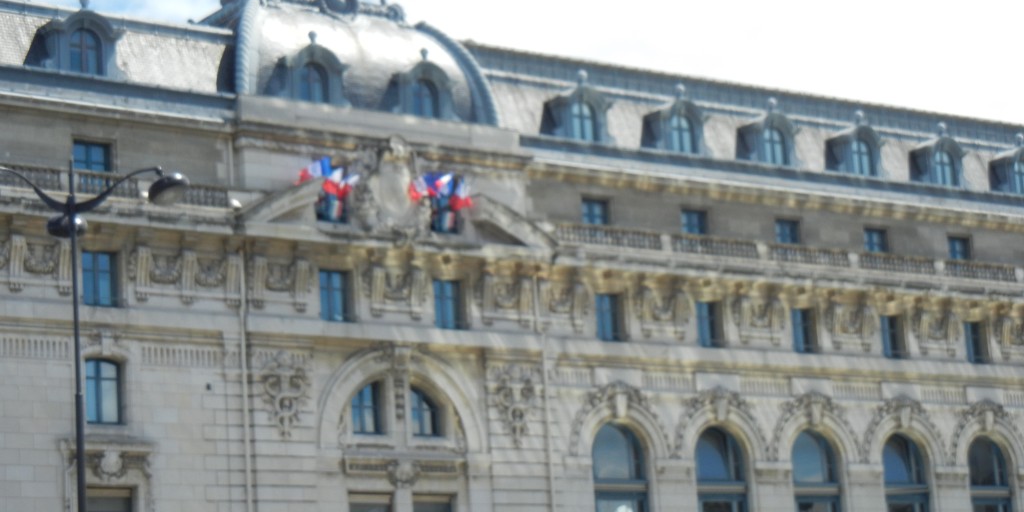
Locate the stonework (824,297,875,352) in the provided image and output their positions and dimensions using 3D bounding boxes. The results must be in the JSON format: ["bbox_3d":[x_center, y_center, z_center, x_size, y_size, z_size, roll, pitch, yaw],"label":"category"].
[{"bbox_3d":[11.717,2.382,79.049,1.950,1.800,0.500,5,-15,-34],"label":"stonework"}]

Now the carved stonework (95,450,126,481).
[{"bbox_3d":[-11.512,6.002,65.130,0.877,0.818,0.350,5,-15,-35],"label":"carved stonework"}]

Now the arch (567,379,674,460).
[{"bbox_3d":[3.780,5.915,82.276,4.700,2.810,0.550,5,-16,-34],"label":"arch"}]

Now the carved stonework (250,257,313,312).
[{"bbox_3d":[-7.618,0.877,75.260,2.100,1.700,0.550,5,-16,-34],"label":"carved stonework"}]

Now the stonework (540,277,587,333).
[{"bbox_3d":[1.638,1.639,75.626,1.560,1.754,0.500,5,-15,-35],"label":"stonework"}]

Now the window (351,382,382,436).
[{"bbox_3d":[-4.957,5.111,76.619,1.370,1.820,0.400,5,-16,-34],"label":"window"}]

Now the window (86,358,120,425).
[{"bbox_3d":[-11.306,3.743,62.891,1.024,1.808,0.250,5,-15,-34],"label":"window"}]

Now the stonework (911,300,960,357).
[{"bbox_3d":[17.225,2.932,92.398,2.300,2.070,0.550,5,-16,-34],"label":"stonework"}]

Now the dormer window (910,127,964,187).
[{"bbox_3d":[16.551,-3.871,89.700,2.420,2.574,1.496,5,-15,-35],"label":"dormer window"}]

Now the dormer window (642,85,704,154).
[{"bbox_3d":[5.713,-4.795,82.223,2.420,2.574,1.496,5,-15,-35],"label":"dormer window"}]

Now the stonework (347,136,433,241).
[{"bbox_3d":[-3.692,-2.050,68.940,2.750,3.200,0.900,5,-15,-34],"label":"stonework"}]

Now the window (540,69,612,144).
[{"bbox_3d":[2.100,-5.103,79.730,2.420,2.574,1.496,5,-15,-35],"label":"window"}]

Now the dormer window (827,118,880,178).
[{"bbox_3d":[12.795,-4.122,85.767,2.343,2.641,1.200,5,-14,-34],"label":"dormer window"}]

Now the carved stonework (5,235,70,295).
[{"bbox_3d":[-14.562,0.244,70.486,1.900,1.670,0.550,5,-16,-34],"label":"carved stonework"}]

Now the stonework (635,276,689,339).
[{"bbox_3d":[5.128,1.743,76.738,1.900,2.062,0.550,5,-14,-34],"label":"stonework"}]

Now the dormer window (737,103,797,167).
[{"bbox_3d":[9.326,-4.487,84.715,2.420,2.574,1.496,5,-15,-35],"label":"dormer window"}]

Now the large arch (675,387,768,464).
[{"bbox_3d":[6.802,5.543,74.819,3.800,2.450,0.450,5,-15,-34],"label":"large arch"}]

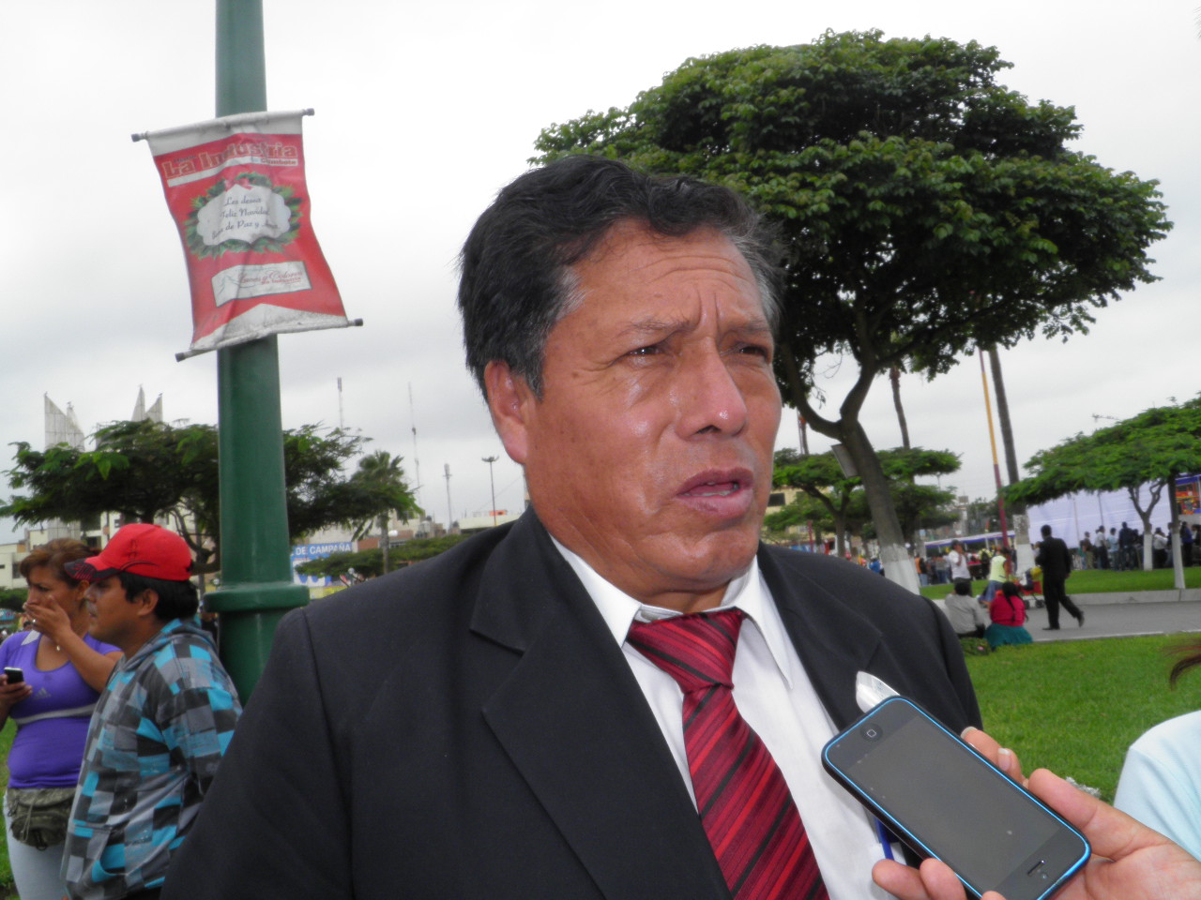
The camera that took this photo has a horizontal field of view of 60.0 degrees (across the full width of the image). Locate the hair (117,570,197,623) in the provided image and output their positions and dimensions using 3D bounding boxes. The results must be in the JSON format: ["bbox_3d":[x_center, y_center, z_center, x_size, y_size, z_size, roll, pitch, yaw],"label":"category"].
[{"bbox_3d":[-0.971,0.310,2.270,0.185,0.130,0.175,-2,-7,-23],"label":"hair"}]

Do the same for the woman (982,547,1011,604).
[{"bbox_3d":[8.113,2.583,21.300,0.620,1.360,0.520,1,-8,-41],"label":"woman"}]

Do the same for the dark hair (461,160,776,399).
[{"bbox_3d":[0.011,-0.095,0.610,0.180,0.160,0.200,-1,-7,-28],"label":"dark hair"}]

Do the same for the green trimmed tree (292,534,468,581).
[{"bbox_3d":[-8.614,5.282,42.000,7.300,3.200,6.800,-4,-6,0],"label":"green trimmed tree"}]

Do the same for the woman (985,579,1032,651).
[{"bbox_3d":[5.484,2.215,14.000,0.640,0.900,0.720,-6,-6,14],"label":"woman"}]

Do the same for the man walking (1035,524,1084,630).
[{"bbox_3d":[7.310,2.028,16.600,0.680,1.690,0.520,-9,-8,34],"label":"man walking"}]

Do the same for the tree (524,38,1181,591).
[{"bbox_3d":[2.700,-0.731,10.600,6.200,6.400,6.000,-4,-6,0],"label":"tree"}]

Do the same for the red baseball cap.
[{"bbox_3d":[-1.028,0.224,2.270,0.260,0.130,0.180,-2,-7,-23],"label":"red baseball cap"}]

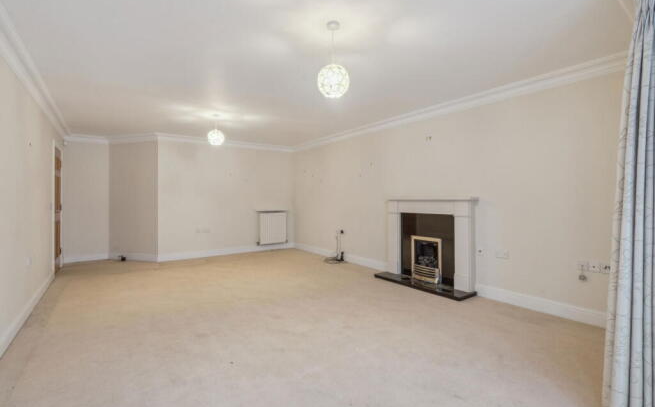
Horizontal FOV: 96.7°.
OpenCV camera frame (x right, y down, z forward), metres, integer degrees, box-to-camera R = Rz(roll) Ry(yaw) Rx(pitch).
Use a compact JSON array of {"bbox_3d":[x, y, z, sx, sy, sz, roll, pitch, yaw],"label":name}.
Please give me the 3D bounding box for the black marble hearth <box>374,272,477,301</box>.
[{"bbox_3d":[1.269,1.089,3.927,0.384,0.035,1.285,-1,1,-37],"label":"black marble hearth"}]

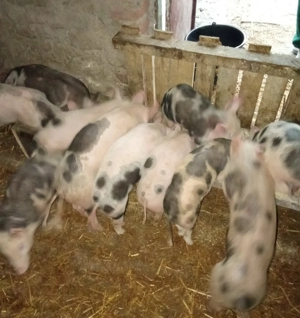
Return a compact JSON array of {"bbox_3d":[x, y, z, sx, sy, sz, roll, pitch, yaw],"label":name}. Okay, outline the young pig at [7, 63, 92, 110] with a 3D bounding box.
[{"bbox_3d":[-0.560,-0.339,1.914,0.675,0.350,0.204,20,53,19],"label":"young pig"}]

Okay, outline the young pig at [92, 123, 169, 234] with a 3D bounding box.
[{"bbox_3d":[-0.023,0.025,1.557,0.204,0.355,0.649,20,53,20],"label":"young pig"}]

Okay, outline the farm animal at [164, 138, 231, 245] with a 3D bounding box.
[{"bbox_3d":[0.261,0.077,1.496,0.204,0.350,0.572,19,53,19],"label":"farm animal"}]

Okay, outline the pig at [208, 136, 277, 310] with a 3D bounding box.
[{"bbox_3d":[0.370,0.267,1.316,0.214,0.359,0.721,7,49,9],"label":"pig"}]

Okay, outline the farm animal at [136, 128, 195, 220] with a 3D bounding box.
[{"bbox_3d":[0.143,0.027,1.551,0.194,0.345,0.592,20,53,20],"label":"farm animal"}]

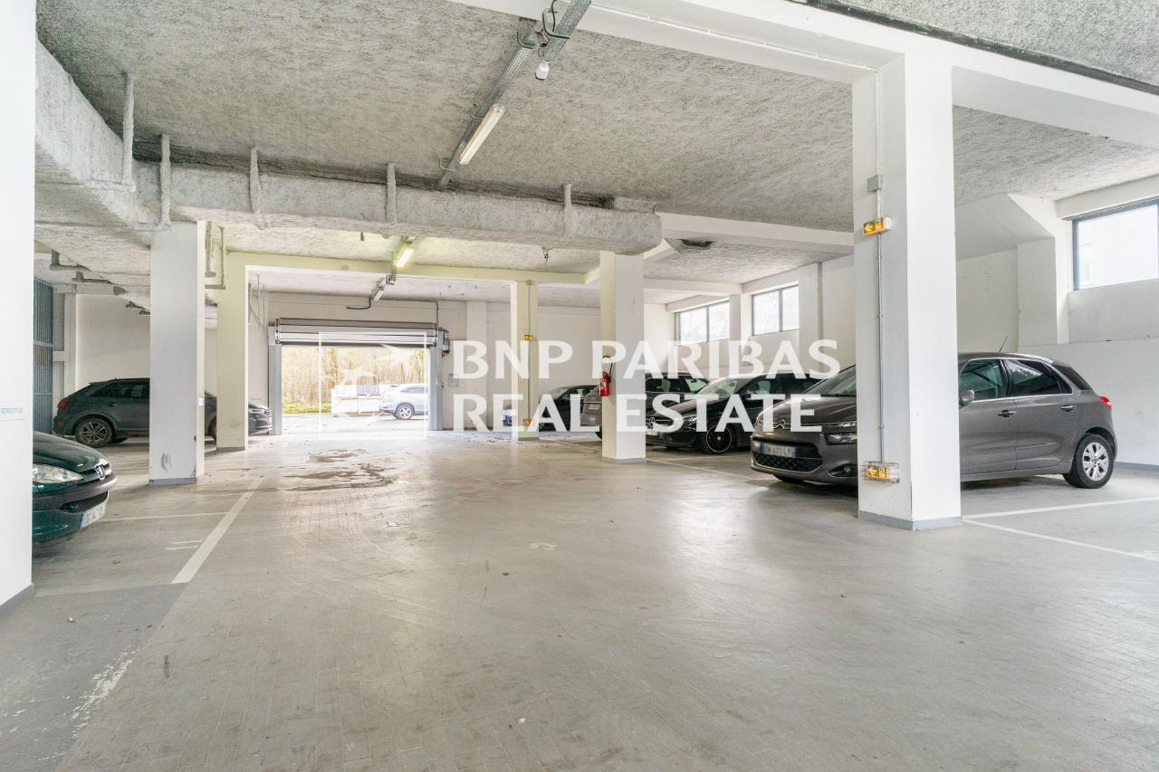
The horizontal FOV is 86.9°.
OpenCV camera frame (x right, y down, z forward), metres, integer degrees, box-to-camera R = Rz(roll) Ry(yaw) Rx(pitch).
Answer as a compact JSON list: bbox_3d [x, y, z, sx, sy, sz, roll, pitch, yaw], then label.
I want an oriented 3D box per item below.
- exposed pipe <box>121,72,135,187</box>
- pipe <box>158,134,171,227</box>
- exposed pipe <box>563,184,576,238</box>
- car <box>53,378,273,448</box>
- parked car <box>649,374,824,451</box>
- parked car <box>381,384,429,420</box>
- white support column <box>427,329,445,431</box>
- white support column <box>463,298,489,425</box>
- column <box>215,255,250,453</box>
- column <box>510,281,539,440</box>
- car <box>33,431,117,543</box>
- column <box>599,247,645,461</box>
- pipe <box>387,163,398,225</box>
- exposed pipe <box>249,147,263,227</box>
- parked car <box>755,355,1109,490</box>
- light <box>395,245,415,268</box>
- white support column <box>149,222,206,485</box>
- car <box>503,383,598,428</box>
[{"bbox_3d":[-4.140,-2.350,5.597,0.100,1.030,0.100,0,-1,-20],"label":"exposed pipe"},{"bbox_3d":[-4.873,-2.413,7.187,0.120,1.084,0.120,0,-1,-22],"label":"pipe"},{"bbox_3d":[-0.155,-2.602,9.106,0.120,0.826,0.120,0,-1,-22],"label":"exposed pipe"},{"bbox_3d":[-9.593,0.584,14.525,4.380,1.590,1.840,0,-1,-18],"label":"car"},{"bbox_3d":[3.512,0.530,12.539,4.420,1.490,1.800,0,-1,-20],"label":"parked car"},{"bbox_3d":[-7.195,0.789,29.392,4.500,1.660,1.840,0,-1,-26],"label":"parked car"},{"bbox_3d":[-4.520,-0.169,19.119,0.400,3.120,0.330,0,-1,-20],"label":"white support column"},{"bbox_3d":[-3.473,-0.648,20.573,0.680,4.200,0.350,0,-1,-20],"label":"white support column"},{"bbox_3d":[-7.321,-0.632,12.927,0.490,3.950,0.460,0,-1,-20],"label":"column"},{"bbox_3d":[-1.369,-0.594,15.458,0.540,3.900,0.540,0,-1,-20],"label":"column"},{"bbox_3d":[-5.405,0.552,3.885,3.835,1.430,1.680,0,-1,-22],"label":"car"},{"bbox_3d":[0.748,-0.492,10.233,0.520,3.500,0.540,0,-1,-20],"label":"column"},{"bbox_3d":[-2.384,-2.463,7.832,0.110,0.780,0.100,0,-1,-20],"label":"pipe"},{"bbox_3d":[-3.994,-2.461,7.545,0.120,0.970,0.120,0,-1,-22],"label":"exposed pipe"},{"bbox_3d":[4.224,0.392,7.334,4.430,1.590,1.840,0,-1,-19],"label":"parked car"},{"bbox_3d":[-3.474,-2.580,12.247,0.140,0.110,1.570,0,-1,-22],"label":"light"},{"bbox_3d":[-5.283,-0.468,8.069,0.510,3.480,0.480,0,-1,-20],"label":"white support column"},{"bbox_3d":[-0.224,0.685,19.983,4.400,1.470,1.800,0,-1,-20],"label":"car"}]

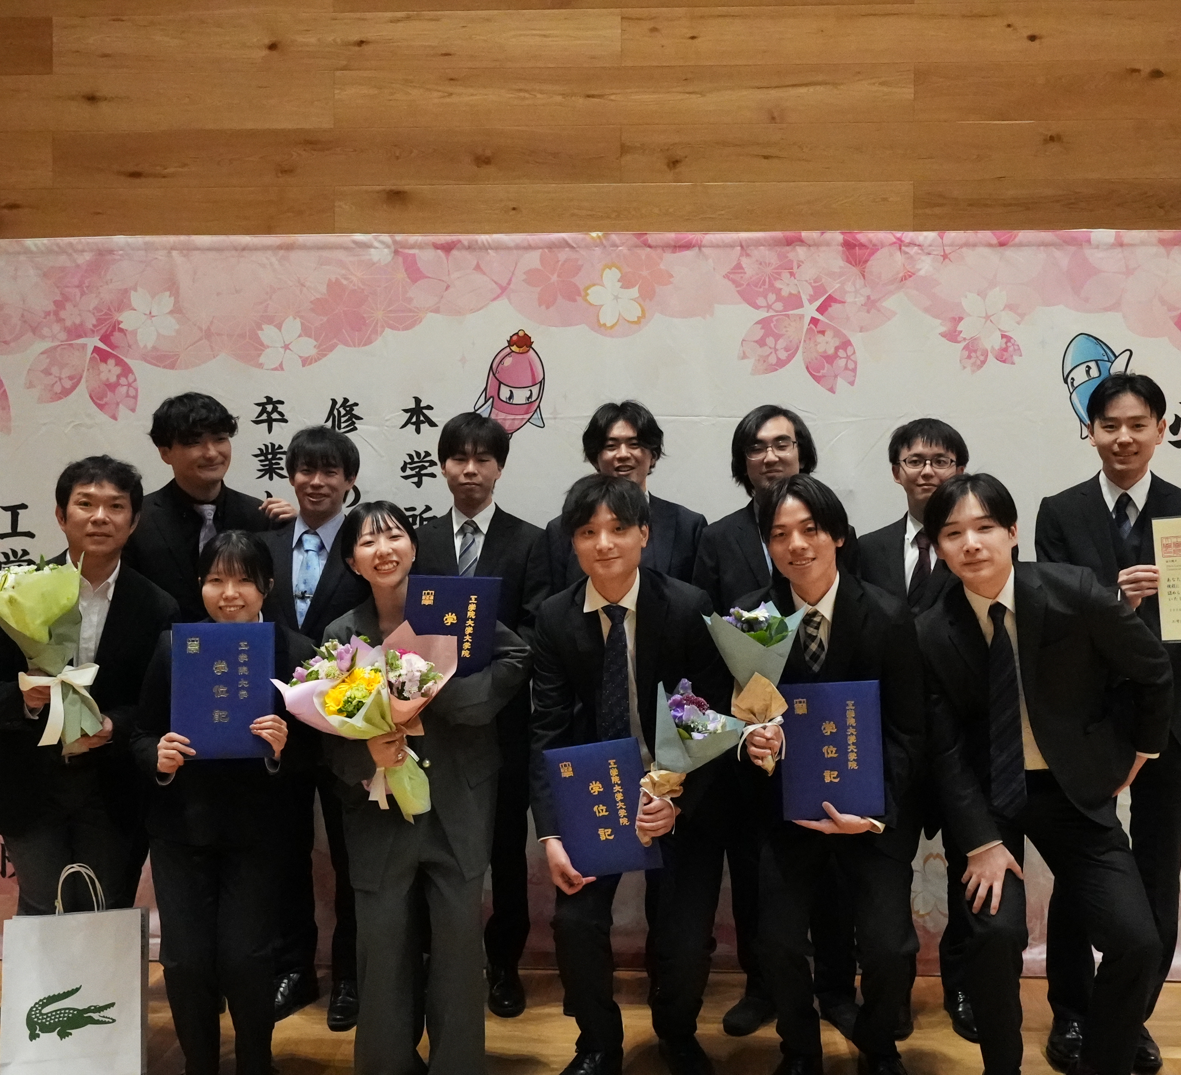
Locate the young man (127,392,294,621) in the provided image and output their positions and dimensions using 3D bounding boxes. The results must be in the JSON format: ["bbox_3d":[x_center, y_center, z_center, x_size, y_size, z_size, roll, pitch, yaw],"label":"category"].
[{"bbox_3d":[-1.063,0.472,3.838,0.525,1.747,0.354,0,0,-16],"label":"young man"}]

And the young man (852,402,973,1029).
[{"bbox_3d":[0.931,0.510,3.838,0.505,1.687,0.333,0,0,10],"label":"young man"}]

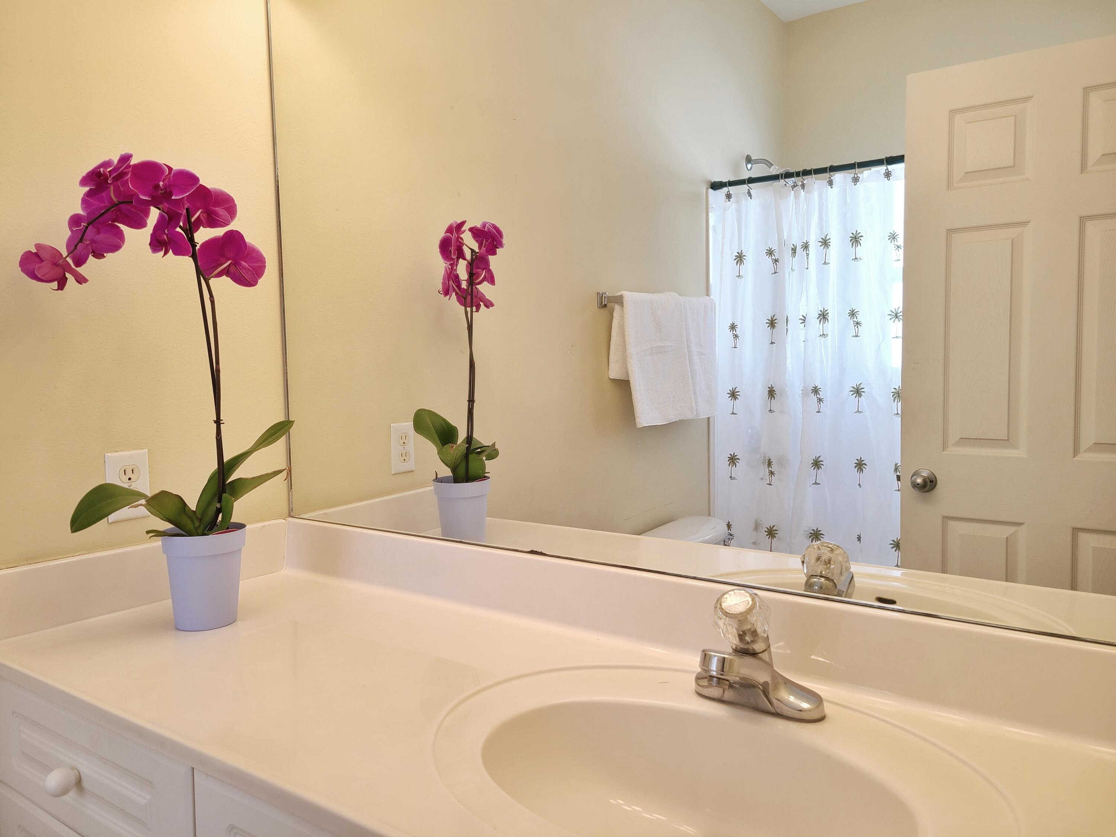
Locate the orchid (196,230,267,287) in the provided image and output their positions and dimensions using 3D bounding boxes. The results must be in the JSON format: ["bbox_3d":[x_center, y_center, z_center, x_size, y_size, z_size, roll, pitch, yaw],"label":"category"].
[{"bbox_3d":[-0.504,-0.247,1.293,0.100,0.086,0.040,-2,5,-16],"label":"orchid"}]

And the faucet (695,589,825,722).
[{"bbox_3d":[0.210,0.270,0.954,0.155,0.149,0.153,2,5,35],"label":"faucet"}]

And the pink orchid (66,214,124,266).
[{"bbox_3d":[-0.680,-0.263,1.232,0.084,0.078,0.042,-2,5,-16],"label":"pink orchid"}]

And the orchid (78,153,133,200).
[{"bbox_3d":[-0.626,-0.335,1.160,0.073,0.064,0.048,0,4,9],"label":"orchid"}]

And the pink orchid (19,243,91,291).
[{"bbox_3d":[-0.716,-0.215,1.190,0.046,0.064,0.088,1,5,25],"label":"pink orchid"}]

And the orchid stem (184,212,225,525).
[{"bbox_3d":[-0.531,-0.067,1.263,0.033,0.478,0.042,2,5,35],"label":"orchid stem"}]

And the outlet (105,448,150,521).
[{"bbox_3d":[-0.715,0.112,1.392,0.007,0.114,0.070,2,5,37],"label":"outlet"}]

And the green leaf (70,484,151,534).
[{"bbox_3d":[-0.651,0.128,1.228,0.050,0.065,0.122,2,5,35],"label":"green leaf"}]

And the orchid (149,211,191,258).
[{"bbox_3d":[-0.556,-0.268,1.205,0.066,0.074,0.038,2,5,30],"label":"orchid"}]

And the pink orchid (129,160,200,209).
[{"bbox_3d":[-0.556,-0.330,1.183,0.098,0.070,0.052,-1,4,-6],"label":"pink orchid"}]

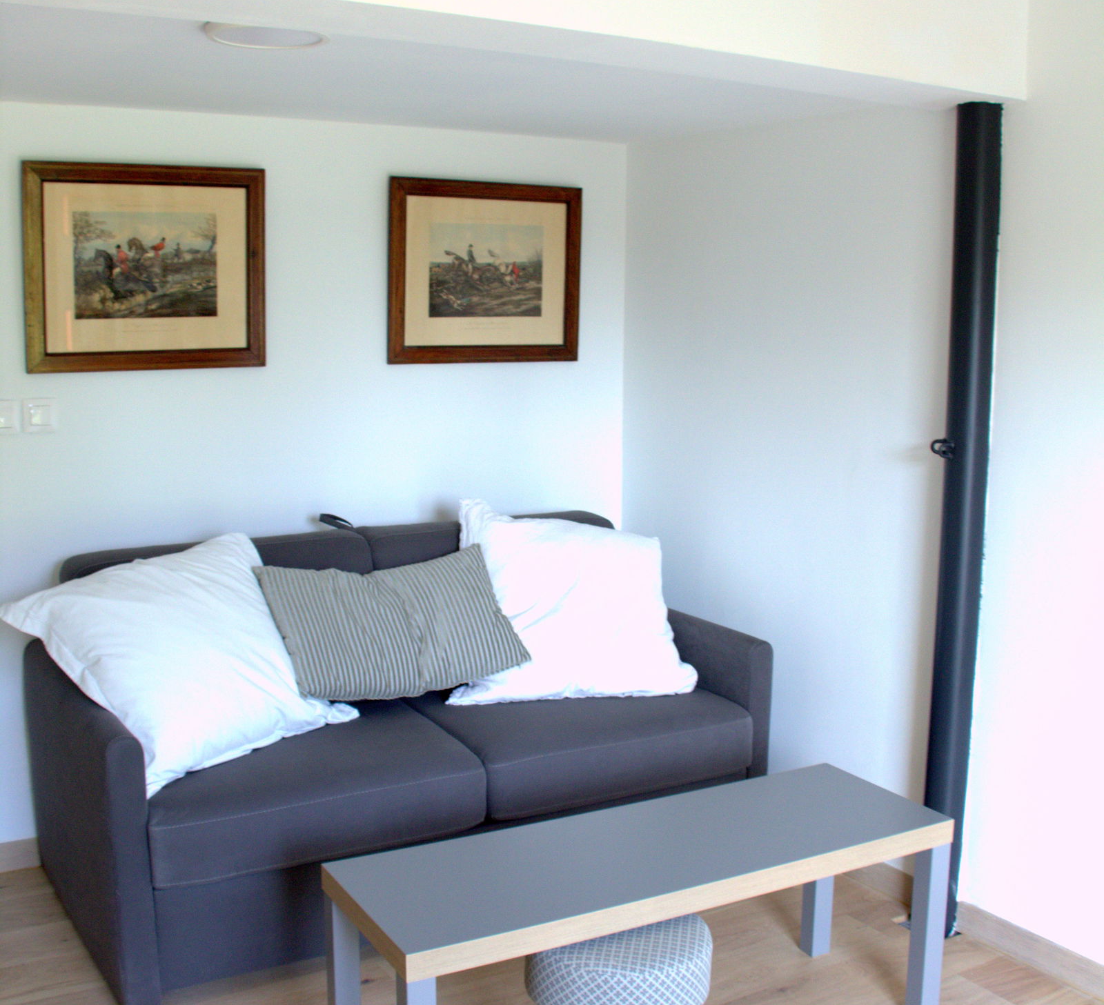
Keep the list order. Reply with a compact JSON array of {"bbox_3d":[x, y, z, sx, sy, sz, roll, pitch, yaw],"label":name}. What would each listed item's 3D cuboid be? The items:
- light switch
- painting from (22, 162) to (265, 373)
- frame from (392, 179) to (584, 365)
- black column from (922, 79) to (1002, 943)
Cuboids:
[{"bbox_3d":[-1.295,-0.220,3.376,0.081,0.081,0.012,-4,9,-30],"label":"light switch"},{"bbox_3d":[-1.044,-0.607,3.461,0.627,0.527,0.030,-4,9,-30],"label":"painting"},{"bbox_3d":[-0.188,-0.682,3.966,0.642,0.528,0.030,-4,9,-30],"label":"frame"},{"bbox_3d":[0.958,0.055,3.090,0.102,1.950,0.102,-4,9,-30],"label":"black column"}]

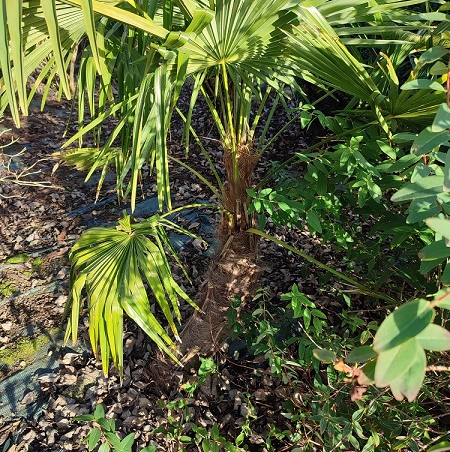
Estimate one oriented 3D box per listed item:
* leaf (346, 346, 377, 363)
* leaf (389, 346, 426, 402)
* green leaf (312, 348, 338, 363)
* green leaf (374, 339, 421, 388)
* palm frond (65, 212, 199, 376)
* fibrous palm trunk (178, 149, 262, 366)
[{"bbox_3d":[0.270,0.254,0.850,0.067,0.015,0.035,-16,51,-3],"label":"leaf"},{"bbox_3d":[0.244,0.186,0.560,0.044,0.018,0.083,13,68,25],"label":"leaf"},{"bbox_3d":[0.195,0.255,0.850,0.047,0.015,0.028,12,55,17],"label":"green leaf"},{"bbox_3d":[0.221,0.173,0.550,0.043,0.018,0.082,36,79,30],"label":"green leaf"},{"bbox_3d":[-0.297,0.209,1.360,0.400,0.500,0.220,8,36,11],"label":"palm frond"},{"bbox_3d":[-0.021,0.097,1.420,0.200,0.740,0.200,7,30,-5],"label":"fibrous palm trunk"}]

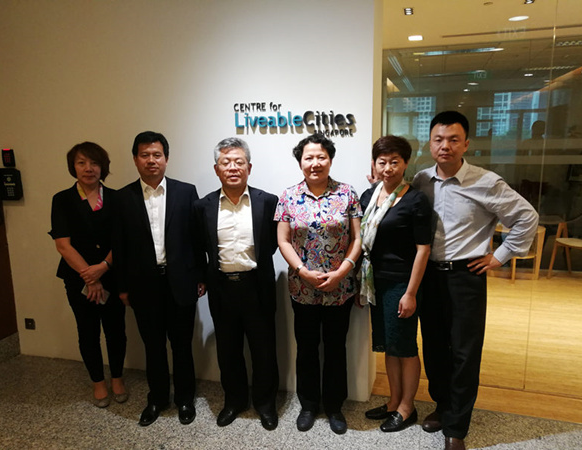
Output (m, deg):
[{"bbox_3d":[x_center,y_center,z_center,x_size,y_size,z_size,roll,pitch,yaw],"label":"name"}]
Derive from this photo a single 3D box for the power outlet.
[{"bbox_3d":[-1.958,0.747,3.518,0.086,0.086,0.012,2,11,16],"label":"power outlet"}]

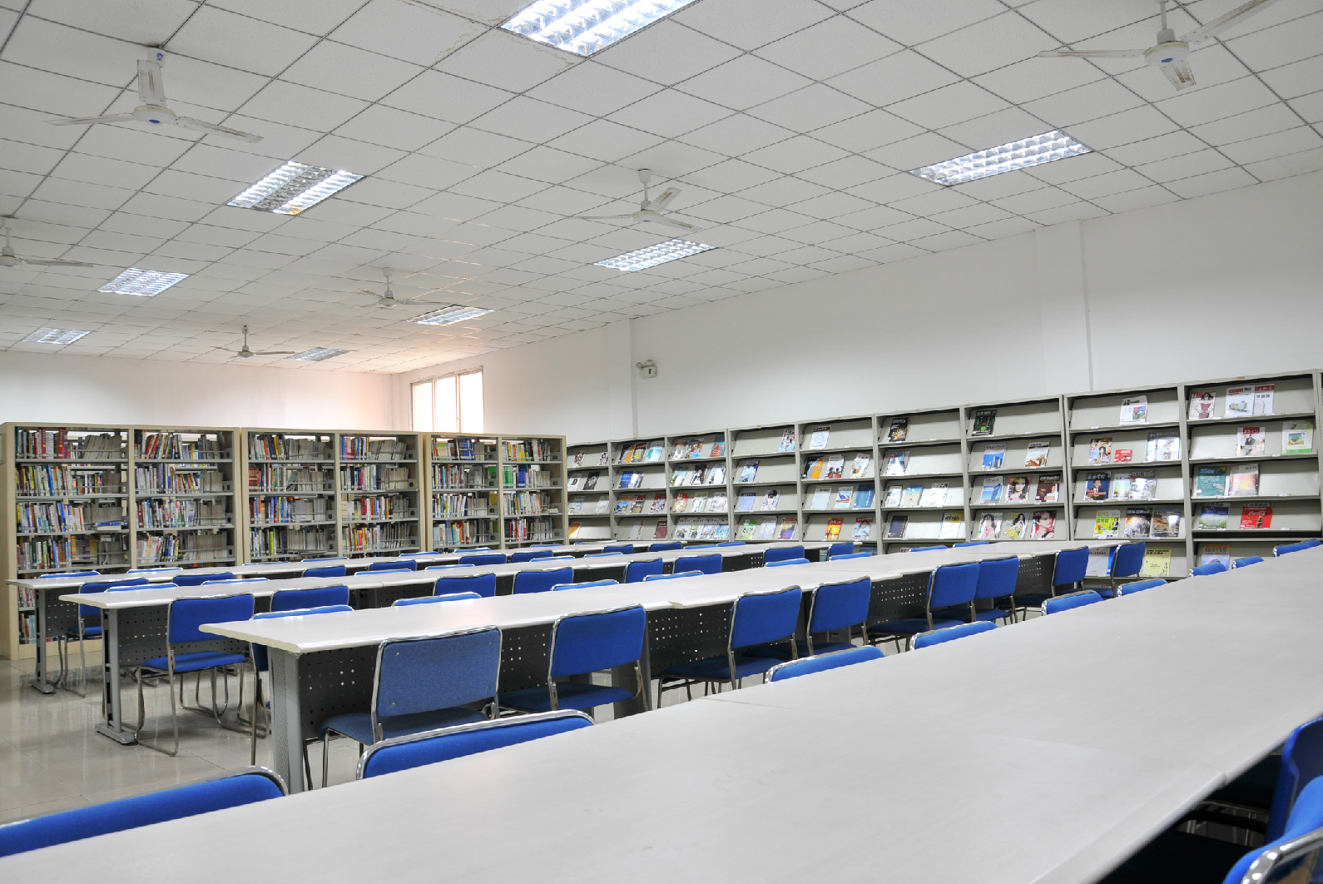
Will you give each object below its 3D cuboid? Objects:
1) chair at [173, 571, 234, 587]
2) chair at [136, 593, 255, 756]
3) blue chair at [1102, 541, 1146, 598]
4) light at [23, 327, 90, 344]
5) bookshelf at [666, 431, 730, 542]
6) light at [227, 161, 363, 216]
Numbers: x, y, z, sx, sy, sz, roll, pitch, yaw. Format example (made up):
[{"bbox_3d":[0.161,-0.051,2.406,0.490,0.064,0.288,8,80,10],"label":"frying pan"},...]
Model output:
[{"bbox_3d":[-3.311,1.308,7.080,0.460,0.790,0.570,1,-4,-40],"label":"chair"},{"bbox_3d":[-2.466,1.193,5.294,0.480,0.800,0.570,1,-5,-44],"label":"chair"},{"bbox_3d":[3.001,1.083,6.871,0.460,0.790,0.570,1,-4,-41],"label":"blue chair"},{"bbox_3d":[-7.537,-1.333,12.440,0.590,0.070,1.190,1,-5,-44],"label":"light"},{"bbox_3d":[0.576,0.881,11.751,0.330,1.955,1.000,1,-5,-44],"label":"bookshelf"},{"bbox_3d":[-2.645,-1.835,7.175,0.600,0.080,1.200,1,-5,-44],"label":"light"}]

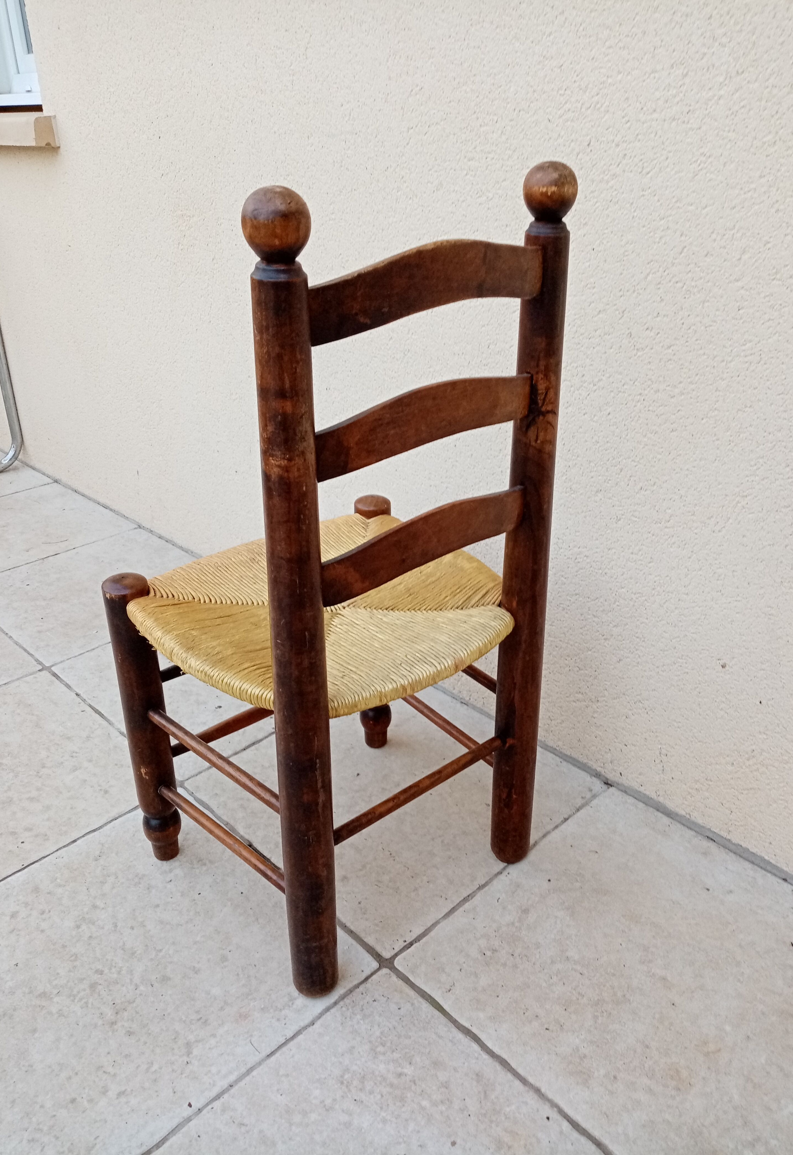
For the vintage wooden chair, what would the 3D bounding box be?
[{"bbox_3d":[-0.071,-0.006,0.986,0.425,0.841,0.356,-22,34,-36],"label":"vintage wooden chair"}]

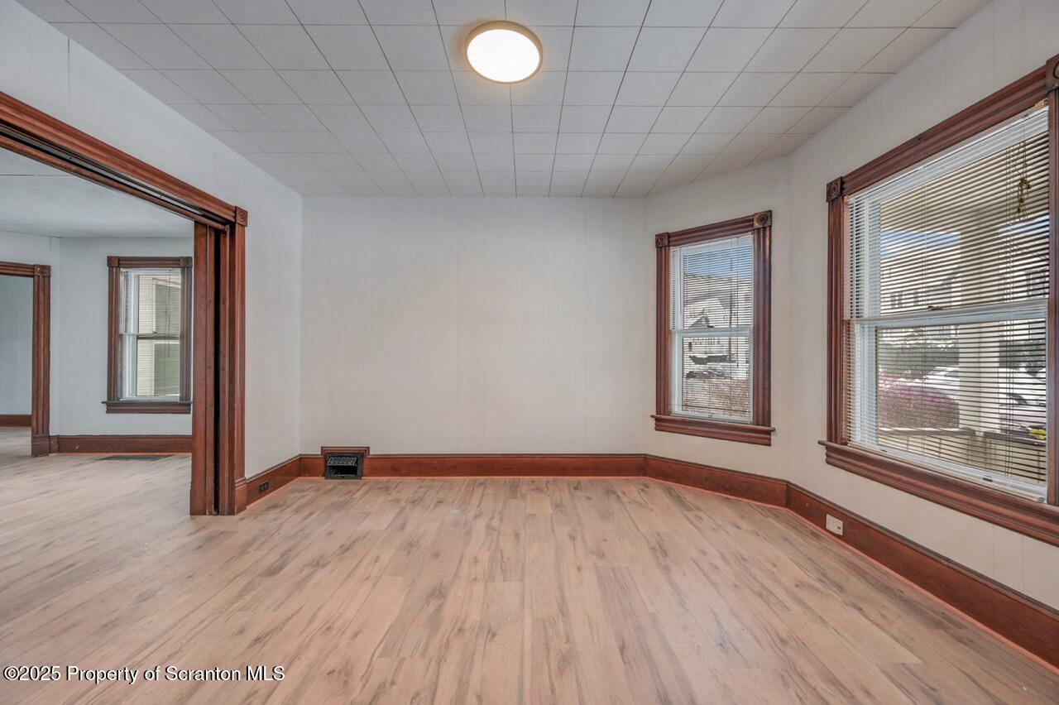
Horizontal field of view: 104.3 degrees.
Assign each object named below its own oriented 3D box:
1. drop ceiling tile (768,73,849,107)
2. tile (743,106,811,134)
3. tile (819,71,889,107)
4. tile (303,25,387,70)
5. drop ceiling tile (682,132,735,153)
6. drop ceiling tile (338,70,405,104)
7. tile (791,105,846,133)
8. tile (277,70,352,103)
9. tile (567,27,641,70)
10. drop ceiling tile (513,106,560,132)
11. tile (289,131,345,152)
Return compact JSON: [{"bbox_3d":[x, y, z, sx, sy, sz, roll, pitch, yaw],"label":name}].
[{"bbox_3d":[1.571,-1.478,2.313,0.305,0.020,0.305,0,0,-1],"label":"drop ceiling tile"},{"bbox_3d":[1.569,-1.477,2.616,0.305,0.015,0.303,0,0,0],"label":"tile"},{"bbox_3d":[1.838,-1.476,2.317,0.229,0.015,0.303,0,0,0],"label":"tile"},{"bbox_3d":[-0.866,-1.473,1.989,0.305,0.016,0.305,0,1,-1],"label":"tile"},{"bbox_3d":[1.261,-1.479,2.915,0.305,0.015,0.303,0,0,0],"label":"drop ceiling tile"},{"bbox_3d":[-0.878,-1.490,2.314,0.305,0.016,0.305,0,0,-1],"label":"drop ceiling tile"},{"bbox_3d":[1.832,-1.477,2.618,0.223,0.015,0.303,0,0,0],"label":"tile"},{"bbox_3d":[-1.174,-1.476,2.290,0.305,0.016,0.305,0,1,-1],"label":"tile"},{"bbox_3d":[0.354,-1.474,2.003,0.305,0.015,0.303,0,0,0],"label":"tile"},{"bbox_3d":[0.043,-1.493,2.628,0.305,0.016,0.305,0,0,-1],"label":"drop ceiling tile"},{"bbox_3d":[-1.486,-1.482,2.896,0.305,0.016,0.305,0,1,-1],"label":"tile"}]

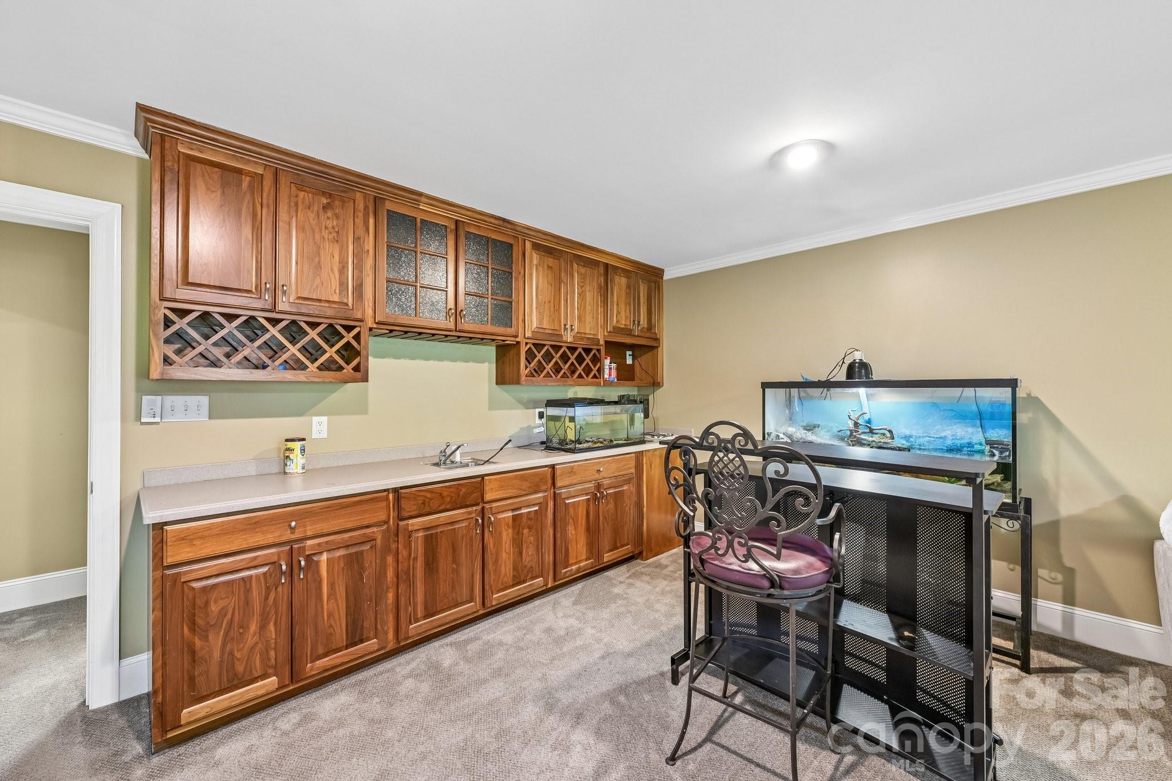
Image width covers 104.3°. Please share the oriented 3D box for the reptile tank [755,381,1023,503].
[{"bbox_3d":[1.796,0.265,2.799,0.470,0.640,1.258,0,0,-45],"label":"reptile tank"}]

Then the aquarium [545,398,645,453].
[{"bbox_3d":[0.087,0.245,3.410,0.762,0.350,0.317,0,0,-45],"label":"aquarium"}]

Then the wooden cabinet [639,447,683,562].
[{"bbox_3d":[0.504,0.896,4.012,0.740,0.876,0.605,0,0,-45],"label":"wooden cabinet"}]

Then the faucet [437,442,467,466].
[{"bbox_3d":[-0.755,0.358,2.590,0.180,0.123,0.065,0,0,-45],"label":"faucet"}]

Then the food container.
[{"bbox_3d":[-1.471,0.333,2.304,0.092,0.175,0.092,0,0,-33],"label":"food container"}]

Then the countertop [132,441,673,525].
[{"bbox_3d":[-0.471,0.440,3.021,3.540,0.040,0.642,0,0,-45],"label":"countertop"}]

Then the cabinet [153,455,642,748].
[{"bbox_3d":[-0.739,0.896,2.768,2.756,0.876,0.625,0,0,-45],"label":"cabinet"}]

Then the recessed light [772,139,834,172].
[{"bbox_3d":[1.016,-1.081,2.150,0.265,0.050,0.265,0,0,-45],"label":"recessed light"}]

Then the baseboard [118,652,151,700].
[{"bbox_3d":[-1.963,1.249,1.984,0.090,0.170,0.018,0,0,-45],"label":"baseboard"}]

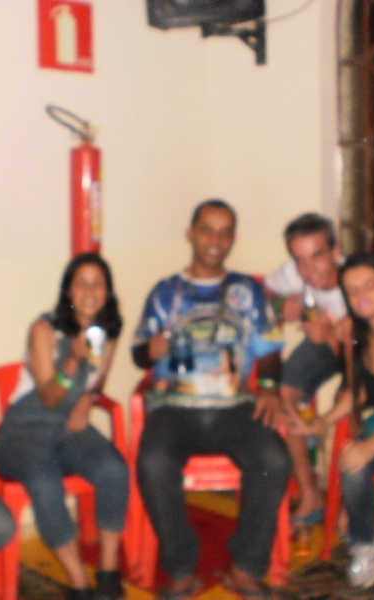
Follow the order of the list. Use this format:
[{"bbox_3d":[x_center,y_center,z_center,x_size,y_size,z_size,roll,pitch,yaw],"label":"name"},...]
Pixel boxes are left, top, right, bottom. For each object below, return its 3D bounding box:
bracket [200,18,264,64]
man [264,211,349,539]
[{"bbox_3d":[0.208,-1.156,3.720,0.360,0.210,0.090,-8,9,-39],"label":"bracket"},{"bbox_3d":[0.510,0.326,3.199,0.520,1.310,0.720,2,8,28],"label":"man"}]

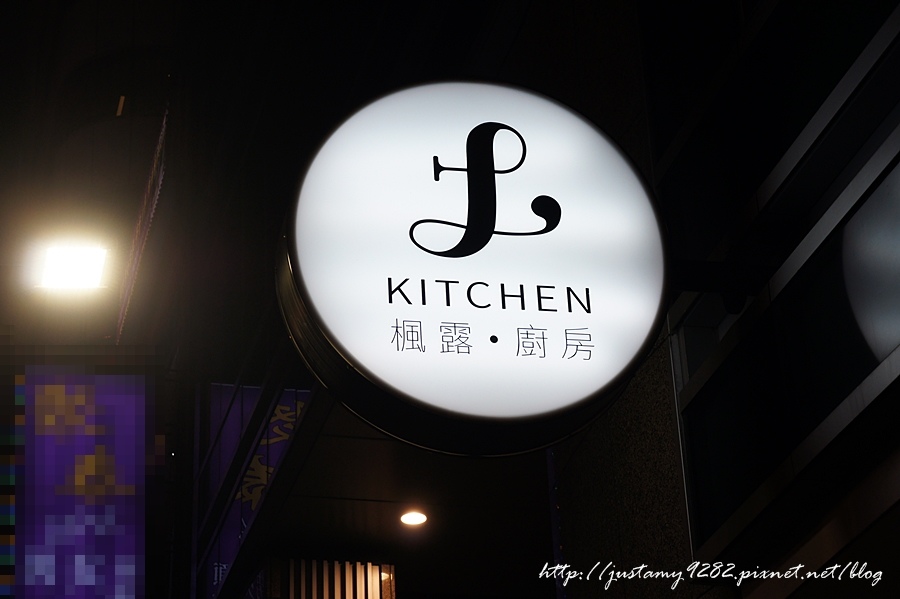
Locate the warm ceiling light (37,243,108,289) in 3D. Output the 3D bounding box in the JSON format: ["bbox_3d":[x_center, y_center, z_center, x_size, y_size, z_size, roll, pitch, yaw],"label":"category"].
[{"bbox_3d":[-1.995,-0.190,10.870,0.310,0.080,0.350,5,-29,-14],"label":"warm ceiling light"}]

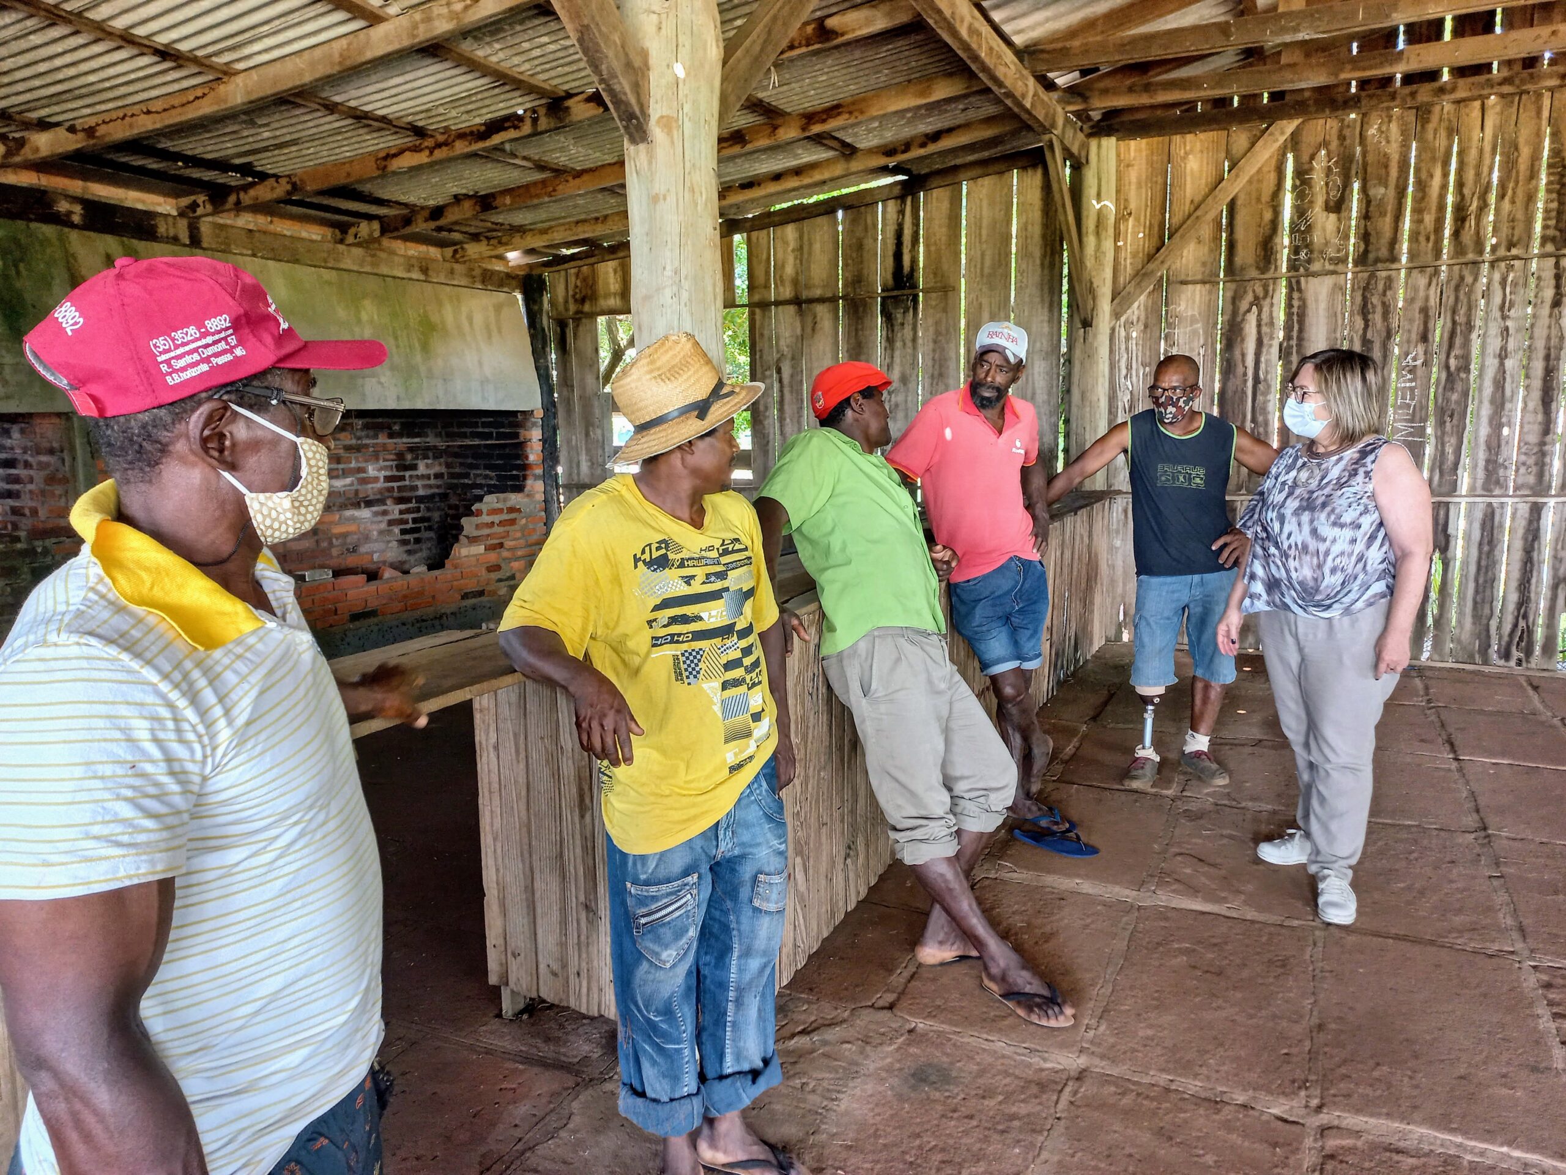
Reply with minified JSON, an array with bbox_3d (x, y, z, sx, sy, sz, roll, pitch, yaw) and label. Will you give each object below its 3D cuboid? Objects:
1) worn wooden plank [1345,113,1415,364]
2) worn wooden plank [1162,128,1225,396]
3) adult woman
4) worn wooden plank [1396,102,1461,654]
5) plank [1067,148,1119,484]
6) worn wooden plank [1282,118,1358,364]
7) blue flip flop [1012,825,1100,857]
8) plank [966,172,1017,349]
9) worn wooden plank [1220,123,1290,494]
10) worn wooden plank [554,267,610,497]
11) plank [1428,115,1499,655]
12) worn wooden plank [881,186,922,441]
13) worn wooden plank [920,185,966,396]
[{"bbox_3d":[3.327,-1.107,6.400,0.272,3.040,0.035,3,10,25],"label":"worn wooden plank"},{"bbox_3d":[2.444,-1.158,6.810,0.313,3.030,0.035,3,10,25],"label":"worn wooden plank"},{"bbox_3d":[1.589,0.118,3.369,0.410,1.630,0.540,-7,11,-35],"label":"adult woman"},{"bbox_3d":[3.716,-1.138,6.632,0.220,3.197,0.028,3,9,25],"label":"worn wooden plank"},{"bbox_3d":[1.996,-1.227,7.313,0.240,3.209,0.220,3,9,25],"label":"plank"},{"bbox_3d":[3.048,-1.118,6.530,0.348,3.020,0.035,3,10,25],"label":"worn wooden plank"},{"bbox_3d":[0.933,0.855,3.865,0.290,0.045,0.110,6,11,37],"label":"blue flip flop"},{"bbox_3d":[1.387,-1.219,7.749,0.314,3.081,0.028,4,9,25],"label":"plank"},{"bbox_3d":[2.885,-1.185,7.028,0.346,3.191,0.028,4,9,25],"label":"worn wooden plank"},{"bbox_3d":[-1.540,-1.145,8.700,0.404,2.550,0.035,3,10,25],"label":"worn wooden plank"},{"bbox_3d":[3.906,-1.121,6.542,0.195,3.184,0.028,3,9,25],"label":"plank"},{"bbox_3d":[0.831,-1.207,8.021,0.305,2.988,0.028,4,9,25],"label":"worn wooden plank"},{"bbox_3d":[1.107,-1.209,7.887,0.288,3.025,0.028,3,9,25],"label":"worn wooden plank"}]

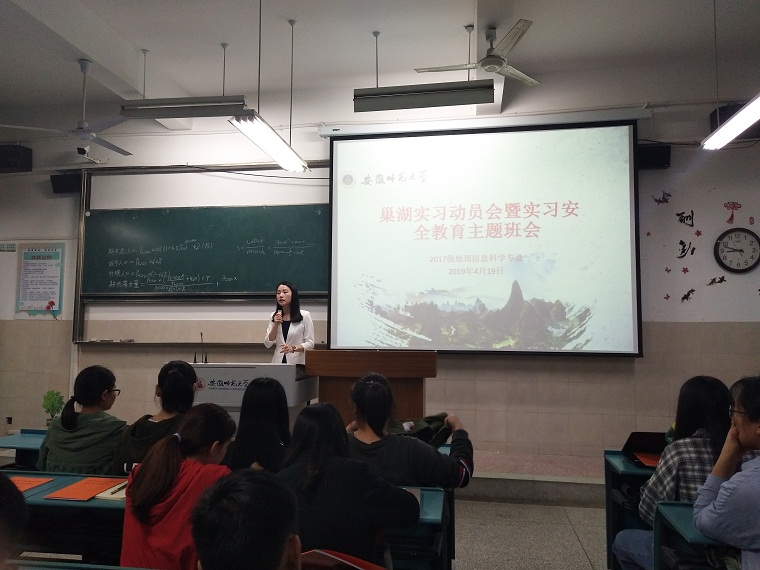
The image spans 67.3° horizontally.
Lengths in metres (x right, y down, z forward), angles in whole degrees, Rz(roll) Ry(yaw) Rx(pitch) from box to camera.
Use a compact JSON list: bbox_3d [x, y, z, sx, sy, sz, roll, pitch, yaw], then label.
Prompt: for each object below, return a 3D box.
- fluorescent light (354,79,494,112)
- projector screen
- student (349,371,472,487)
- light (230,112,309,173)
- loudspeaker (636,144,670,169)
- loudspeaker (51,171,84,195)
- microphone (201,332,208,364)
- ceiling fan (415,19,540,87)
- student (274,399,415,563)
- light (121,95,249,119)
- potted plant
[{"bbox_3d":[0.384,-1.675,5.119,1.240,0.210,0.190,0,-5,9],"label":"fluorescent light"},{"bbox_3d":[0.984,-0.452,5.750,3.060,2.270,0.080,0,-5,9],"label":"projector screen"},{"bbox_3d":[0.094,1.025,2.724,0.680,1.176,0.750,0,-5,9],"label":"student"},{"bbox_3d":[-0.823,-1.120,4.448,0.240,0.100,1.240,0,-5,9],"label":"light"},{"bbox_3d":[2.579,-1.246,5.529,0.390,0.240,0.220,0,5,9],"label":"loudspeaker"},{"bbox_3d":[-3.532,-1.178,6.543,0.390,0.240,0.220,0,5,9],"label":"loudspeaker"},{"bbox_3d":[-1.636,0.574,5.260,0.040,0.290,0.080,0,-5,9],"label":"microphone"},{"bbox_3d":[0.740,-1.761,4.212,1.100,0.340,1.100,0,-5,9],"label":"ceiling fan"},{"bbox_3d":[-0.152,0.974,1.853,0.520,1.126,0.720,0,-5,9],"label":"student"},{"bbox_3d":[-1.881,-1.691,5.498,1.240,0.200,0.200,0,-5,9],"label":"light"},{"bbox_3d":[-3.590,1.363,6.280,0.240,0.400,0.220,0,-5,9],"label":"potted plant"}]

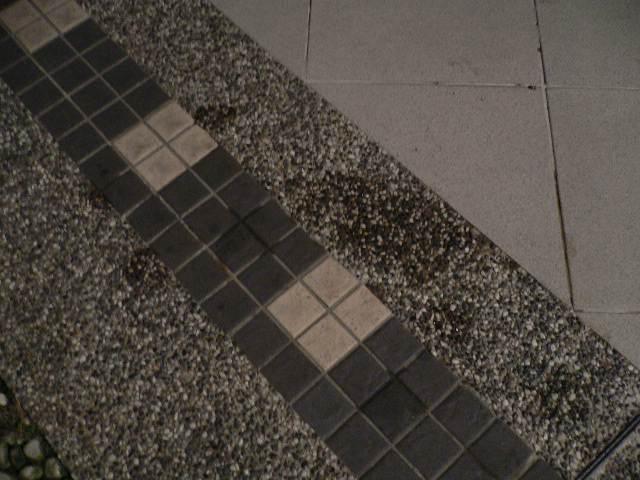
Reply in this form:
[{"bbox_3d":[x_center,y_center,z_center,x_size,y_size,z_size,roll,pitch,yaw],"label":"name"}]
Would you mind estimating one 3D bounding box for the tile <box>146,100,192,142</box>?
[{"bbox_3d":[-0.363,-0.285,1.573,0.088,0.010,0.088,-39,69,-16],"label":"tile"}]

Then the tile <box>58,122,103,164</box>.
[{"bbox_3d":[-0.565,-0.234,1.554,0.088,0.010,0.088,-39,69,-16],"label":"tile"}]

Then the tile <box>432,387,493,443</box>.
[{"bbox_3d":[0.282,0.342,1.266,0.089,0.010,0.089,-39,69,-17],"label":"tile"}]

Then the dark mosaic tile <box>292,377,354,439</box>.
[{"bbox_3d":[0.008,0.333,1.279,0.089,0.010,0.089,-39,69,-17],"label":"dark mosaic tile"}]

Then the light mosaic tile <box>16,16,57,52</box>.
[{"bbox_3d":[-0.761,-0.546,1.730,0.088,0.010,0.088,-40,69,-16],"label":"light mosaic tile"}]

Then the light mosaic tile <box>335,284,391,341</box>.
[{"bbox_3d":[0.091,0.157,1.388,0.089,0.010,0.089,-39,69,-17],"label":"light mosaic tile"}]

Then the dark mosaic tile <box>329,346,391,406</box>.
[{"bbox_3d":[0.080,0.274,1.306,0.089,0.010,0.089,-39,69,-17],"label":"dark mosaic tile"}]

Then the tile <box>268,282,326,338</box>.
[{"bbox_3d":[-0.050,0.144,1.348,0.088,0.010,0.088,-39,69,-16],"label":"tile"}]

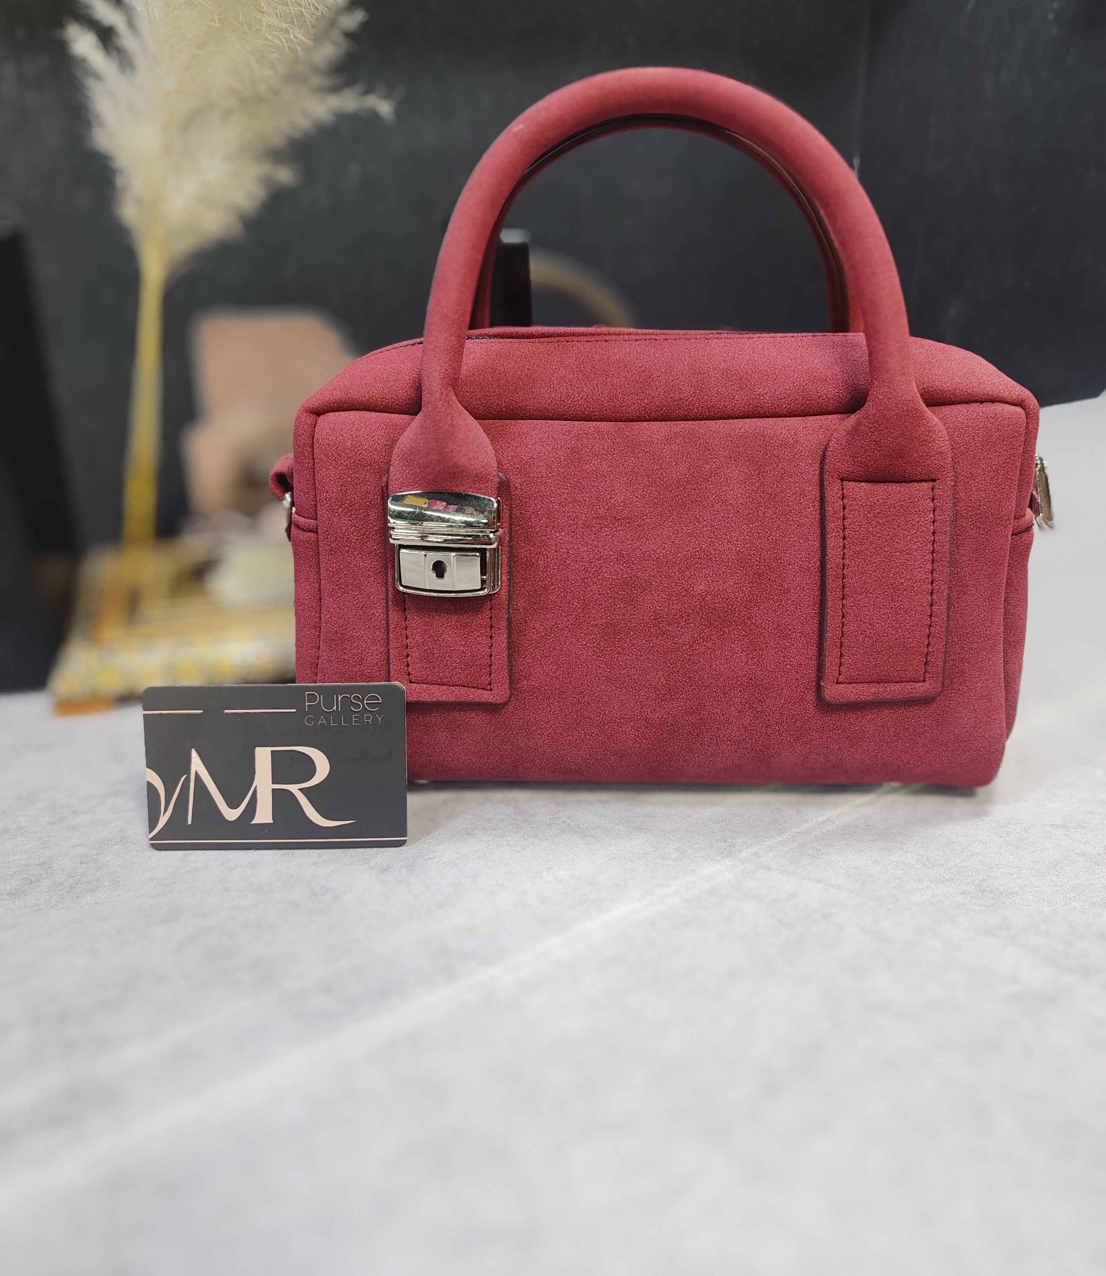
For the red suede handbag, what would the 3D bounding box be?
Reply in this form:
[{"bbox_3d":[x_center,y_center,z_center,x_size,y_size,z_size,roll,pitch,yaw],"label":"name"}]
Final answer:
[{"bbox_3d":[0.038,-0.063,0.405,0.260,0.240,0.102,0,20,3],"label":"red suede handbag"}]

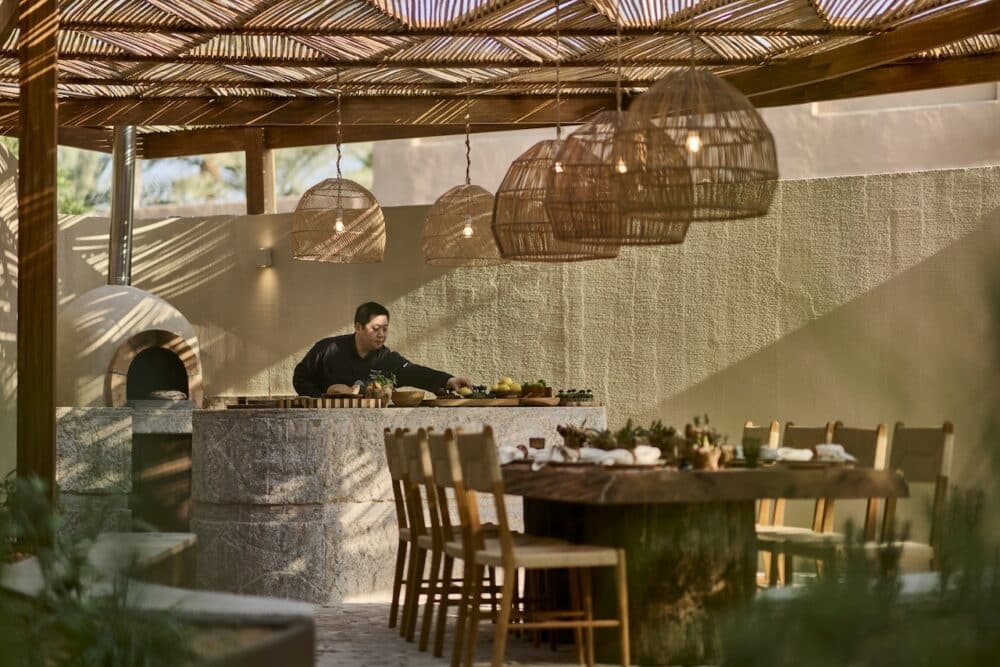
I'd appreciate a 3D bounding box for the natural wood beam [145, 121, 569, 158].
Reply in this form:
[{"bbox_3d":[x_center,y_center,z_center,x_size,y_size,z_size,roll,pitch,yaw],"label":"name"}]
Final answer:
[{"bbox_3d":[-0.807,-1.154,13.605,2.986,0.145,0.120,-2,-3,27],"label":"natural wood beam"}]

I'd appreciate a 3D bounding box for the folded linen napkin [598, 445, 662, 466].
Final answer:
[{"bbox_3d":[0.459,0.429,8.297,0.220,0.072,0.130,0,-2,-10],"label":"folded linen napkin"}]

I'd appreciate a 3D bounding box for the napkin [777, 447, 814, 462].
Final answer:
[{"bbox_3d":[1.030,0.420,8.230,0.135,0.052,0.100,0,-2,-9],"label":"napkin"}]

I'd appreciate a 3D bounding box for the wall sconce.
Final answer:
[{"bbox_3d":[-1.379,-0.443,13.829,0.076,0.122,0.085,-2,-3,29],"label":"wall sconce"}]

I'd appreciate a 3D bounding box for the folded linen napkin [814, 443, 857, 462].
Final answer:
[{"bbox_3d":[1.172,0.416,8.250,0.150,0.065,0.110,0,-2,-9],"label":"folded linen napkin"}]

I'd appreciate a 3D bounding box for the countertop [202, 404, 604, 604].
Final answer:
[{"bbox_3d":[-0.542,0.882,12.295,2.100,0.985,0.850,0,-2,-8],"label":"countertop"}]

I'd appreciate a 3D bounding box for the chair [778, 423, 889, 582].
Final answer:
[{"bbox_3d":[1.145,0.791,8.986,0.520,0.880,0.490,0,-2,-10],"label":"chair"}]

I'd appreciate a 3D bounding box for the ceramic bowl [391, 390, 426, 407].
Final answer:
[{"bbox_3d":[-0.466,0.334,12.019,0.176,0.079,0.176,-1,-2,0],"label":"ceramic bowl"}]

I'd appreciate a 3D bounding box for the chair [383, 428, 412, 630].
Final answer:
[{"bbox_3d":[-0.211,0.842,10.148,0.510,0.875,0.475,0,-2,-9],"label":"chair"}]

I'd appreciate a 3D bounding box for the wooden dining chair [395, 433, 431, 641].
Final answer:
[{"bbox_3d":[-0.111,0.823,9.525,0.520,0.880,0.490,0,-2,-10],"label":"wooden dining chair"}]

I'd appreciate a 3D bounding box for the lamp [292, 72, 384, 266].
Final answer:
[{"bbox_3d":[-0.834,-0.852,12.270,0.481,0.956,0.481,-1,-2,1],"label":"lamp"}]

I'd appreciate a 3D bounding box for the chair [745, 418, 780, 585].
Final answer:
[{"bbox_3d":[0.940,0.842,10.440,0.510,0.875,0.475,0,-2,-9],"label":"chair"}]

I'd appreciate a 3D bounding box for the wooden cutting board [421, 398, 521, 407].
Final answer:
[{"bbox_3d":[-0.149,0.361,12.165,0.510,0.036,0.280,0,-2,-8],"label":"wooden cutting board"}]

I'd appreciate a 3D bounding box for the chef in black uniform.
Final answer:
[{"bbox_3d":[-0.630,0.611,12.606,0.800,1.550,0.550,1,-3,-28],"label":"chef in black uniform"}]

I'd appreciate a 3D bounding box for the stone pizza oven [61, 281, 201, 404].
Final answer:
[{"bbox_3d":[-2.150,0.069,13.508,0.860,0.700,0.950,1,-2,-26],"label":"stone pizza oven"}]

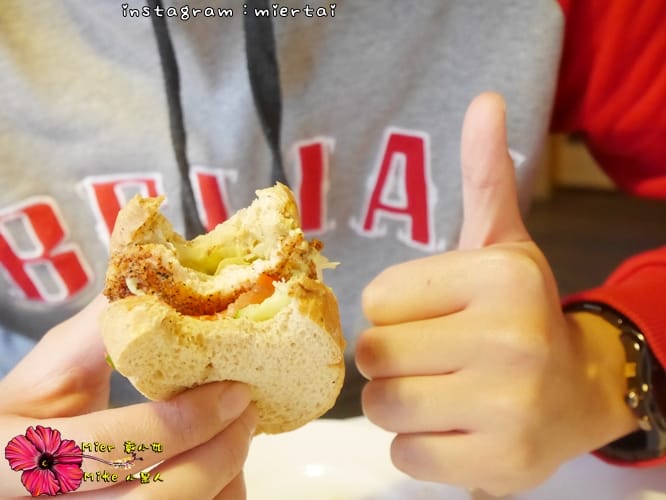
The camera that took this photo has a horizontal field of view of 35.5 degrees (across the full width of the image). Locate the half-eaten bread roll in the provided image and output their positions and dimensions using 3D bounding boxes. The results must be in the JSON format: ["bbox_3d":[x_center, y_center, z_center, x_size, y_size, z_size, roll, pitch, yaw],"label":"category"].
[{"bbox_3d":[-0.037,0.020,0.362,0.081,0.068,0.066,0,46,0],"label":"half-eaten bread roll"}]

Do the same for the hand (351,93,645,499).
[{"bbox_3d":[0.062,0.014,0.387,0.080,0.142,0.095,4,6,25],"label":"hand"}]

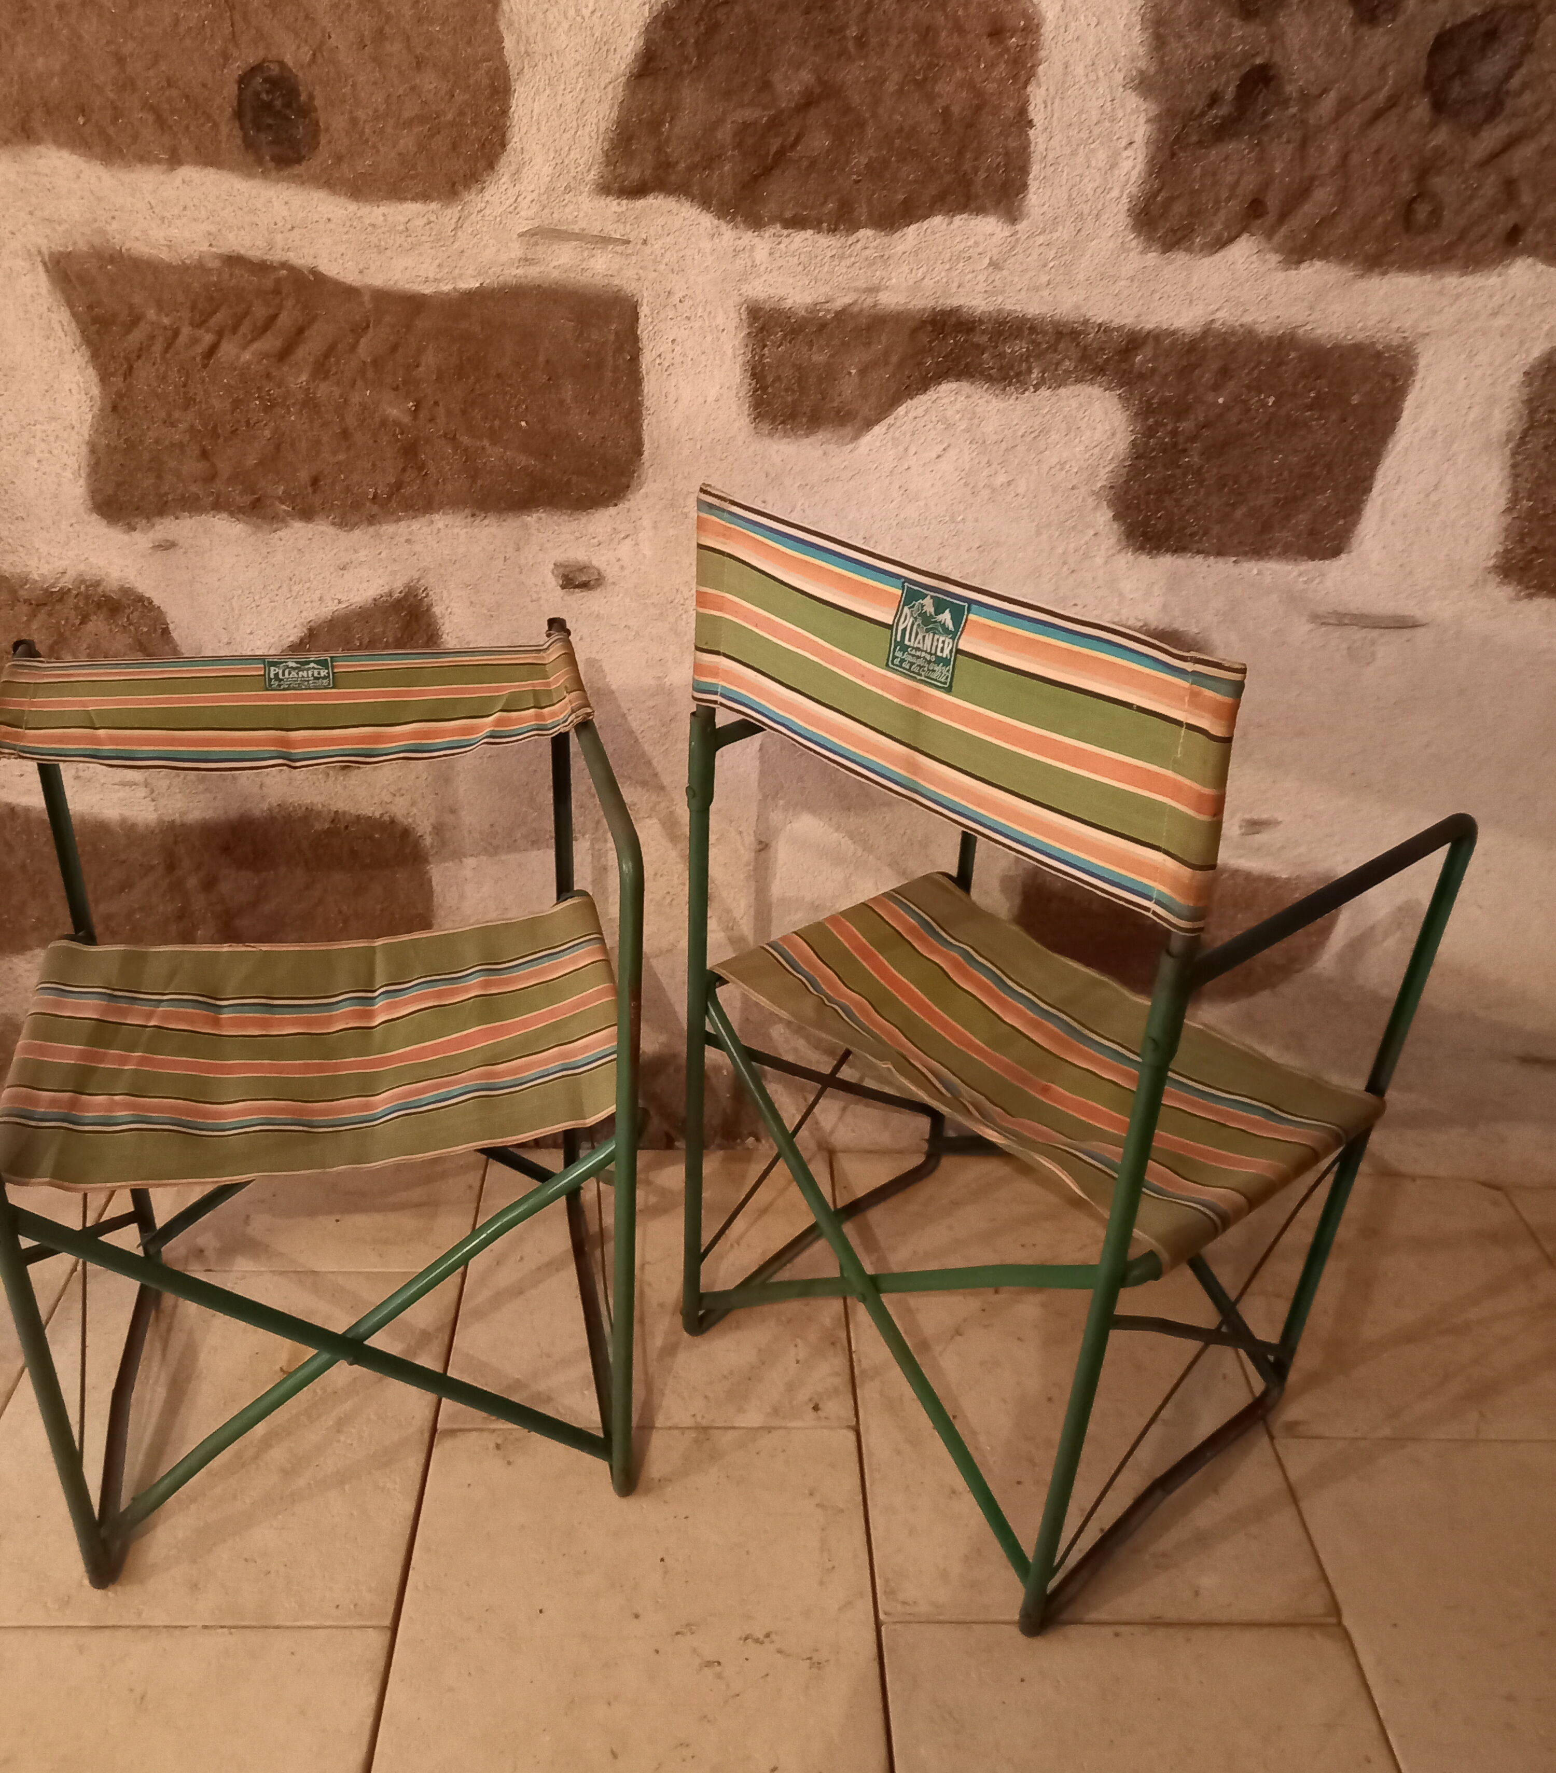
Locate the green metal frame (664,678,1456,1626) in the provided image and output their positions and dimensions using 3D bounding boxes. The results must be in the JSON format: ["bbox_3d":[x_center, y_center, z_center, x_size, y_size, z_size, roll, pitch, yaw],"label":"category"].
[{"bbox_3d":[0.220,0.133,1.258,0.397,0.770,0.449,-24,41,-37],"label":"green metal frame"}]

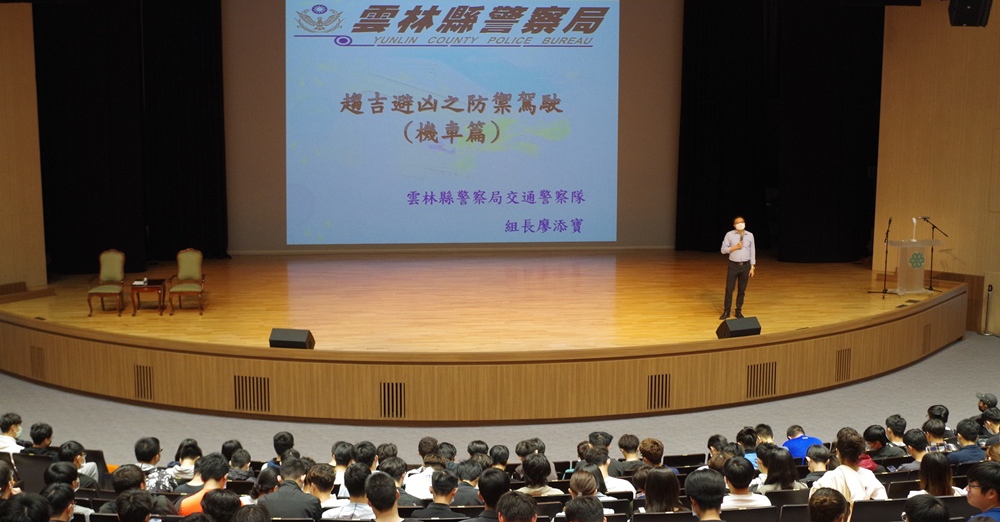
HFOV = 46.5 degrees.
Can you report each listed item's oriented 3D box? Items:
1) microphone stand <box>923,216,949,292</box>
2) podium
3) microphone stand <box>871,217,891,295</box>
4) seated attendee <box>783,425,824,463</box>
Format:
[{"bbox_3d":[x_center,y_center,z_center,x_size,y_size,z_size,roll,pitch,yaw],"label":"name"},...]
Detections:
[{"bbox_3d":[8.362,-0.151,22.424,0.550,1.460,0.500,1,9,8],"label":"microphone stand"},{"bbox_3d":[7.913,0.074,22.306,0.850,1.060,0.550,-3,9,-18],"label":"podium"},{"bbox_3d":[7.249,-0.090,21.978,0.540,1.470,0.560,3,9,17],"label":"microphone stand"},{"bbox_3d":[3.260,2.387,13.116,0.480,1.120,0.760,-2,9,-13],"label":"seated attendee"}]

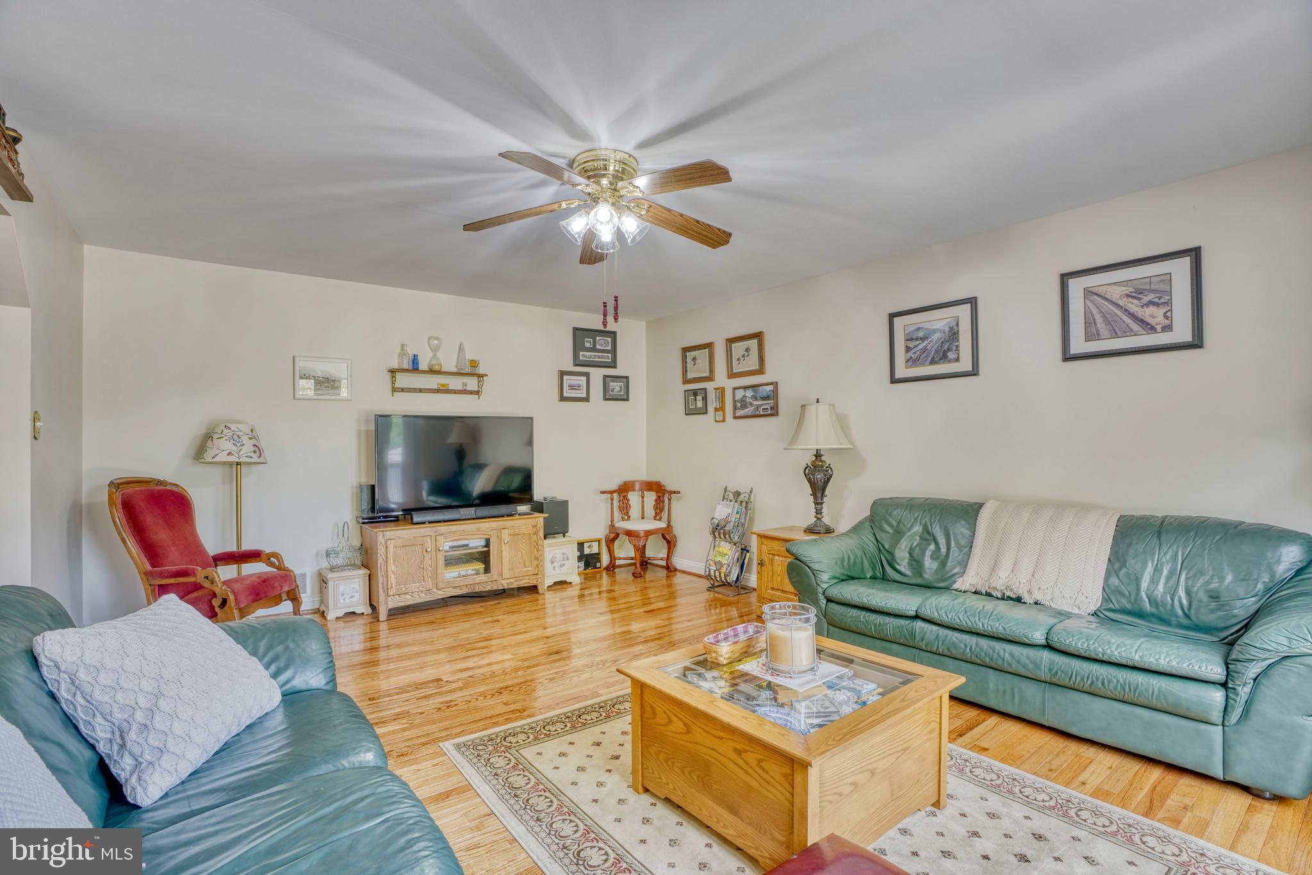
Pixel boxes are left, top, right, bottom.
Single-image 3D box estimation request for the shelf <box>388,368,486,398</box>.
[{"bbox_3d":[-1.756,-0.416,4.699,0.761,0.206,0.135,0,0,-35],"label":"shelf"}]

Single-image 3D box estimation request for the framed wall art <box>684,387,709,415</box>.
[{"bbox_3d":[0.345,-0.304,5.007,0.021,0.223,0.294,0,0,-36],"label":"framed wall art"}]

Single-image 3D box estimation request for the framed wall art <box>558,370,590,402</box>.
[{"bbox_3d":[-0.758,-0.476,5.450,0.327,0.282,0.025,0,0,-35],"label":"framed wall art"}]

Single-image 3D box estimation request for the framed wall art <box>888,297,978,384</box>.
[{"bbox_3d":[1.718,-0.590,3.638,0.030,0.466,0.556,0,0,-39],"label":"framed wall art"}]

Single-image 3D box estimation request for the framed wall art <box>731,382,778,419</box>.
[{"bbox_3d":[0.808,-0.298,4.778,0.025,0.279,0.481,0,0,-39],"label":"framed wall art"}]

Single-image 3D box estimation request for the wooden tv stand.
[{"bbox_3d":[-1.525,0.944,4.512,1.300,0.630,0.480,0,0,-35],"label":"wooden tv stand"}]

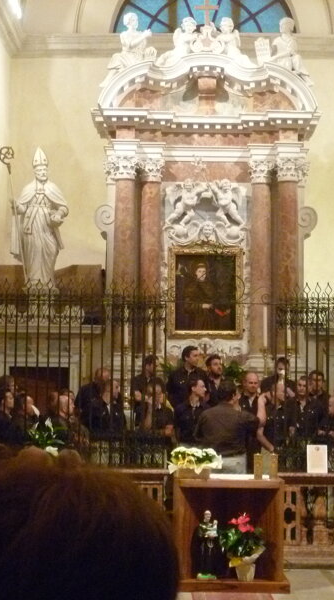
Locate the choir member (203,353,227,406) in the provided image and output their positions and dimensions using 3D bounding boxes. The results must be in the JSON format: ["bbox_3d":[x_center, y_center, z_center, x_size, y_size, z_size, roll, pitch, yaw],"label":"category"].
[{"bbox_3d":[0.557,1.493,13.732,0.470,1.740,0.330,2,-5,-17],"label":"choir member"}]

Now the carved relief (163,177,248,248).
[{"bbox_3d":[0.495,-1.142,15.668,1.108,0.896,0.260,0,-5,0],"label":"carved relief"}]

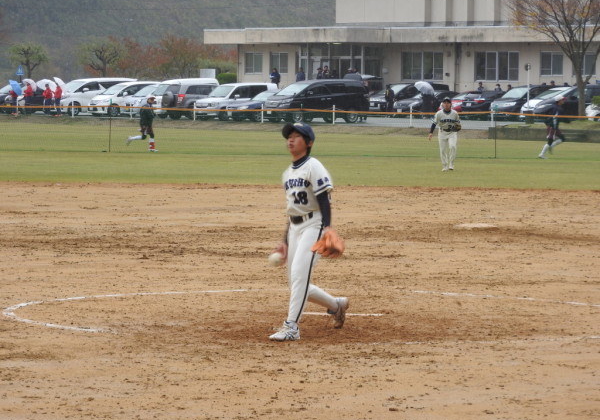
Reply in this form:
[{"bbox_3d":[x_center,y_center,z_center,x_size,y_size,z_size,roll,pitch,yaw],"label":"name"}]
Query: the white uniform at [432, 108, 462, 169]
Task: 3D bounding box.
[{"bbox_3d":[2.938,-1.413,59.500,0.600,1.230,0.360,0,2,3],"label":"white uniform"}]

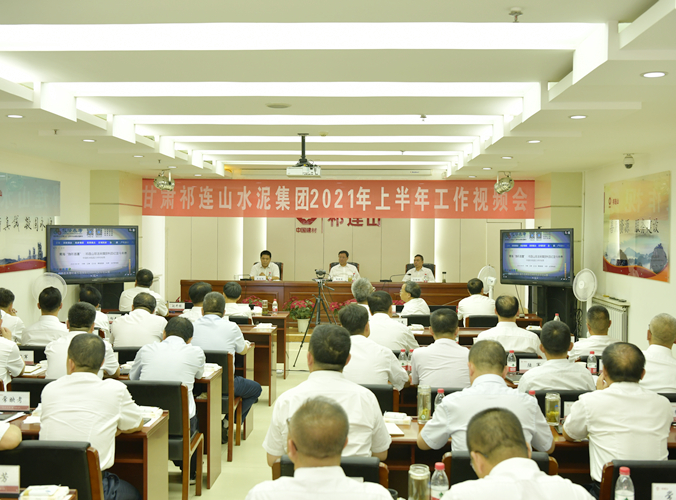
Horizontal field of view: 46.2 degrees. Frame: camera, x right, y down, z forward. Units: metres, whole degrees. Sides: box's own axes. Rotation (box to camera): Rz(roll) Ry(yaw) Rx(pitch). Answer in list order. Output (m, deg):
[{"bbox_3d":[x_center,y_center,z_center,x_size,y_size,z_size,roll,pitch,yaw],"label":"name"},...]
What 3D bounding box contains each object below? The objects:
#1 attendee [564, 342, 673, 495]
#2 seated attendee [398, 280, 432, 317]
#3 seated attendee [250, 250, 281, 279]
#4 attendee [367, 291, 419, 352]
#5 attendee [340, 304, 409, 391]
[{"bbox_3d":[1.267,1.049,3.600,0.520,1.260,0.800,0,1,2],"label":"attendee"},{"bbox_3d":[0.910,0.968,9.300,0.520,1.220,0.750,0,1,-27],"label":"seated attendee"},{"bbox_3d":[-1.283,0.655,13.988,0.500,1.285,0.780,0,1,3],"label":"seated attendee"},{"bbox_3d":[0.425,0.972,6.530,0.520,1.280,0.760,0,1,2],"label":"attendee"},{"bbox_3d":[0.204,0.996,5.120,0.530,1.290,0.780,0,1,2],"label":"attendee"}]

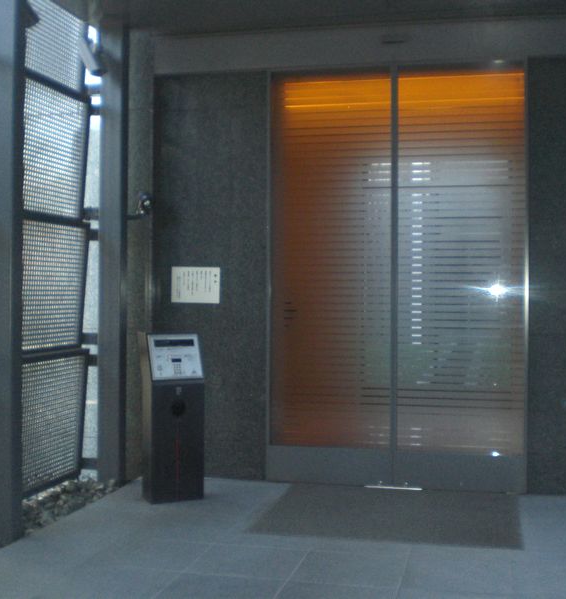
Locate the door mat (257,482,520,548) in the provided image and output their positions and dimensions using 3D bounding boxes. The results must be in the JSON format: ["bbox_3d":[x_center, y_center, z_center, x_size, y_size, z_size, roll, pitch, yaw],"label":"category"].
[{"bbox_3d":[0.755,1.461,6.039,1.705,0.015,1.395,0,1,13],"label":"door mat"}]

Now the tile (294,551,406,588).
[{"bbox_3d":[0.377,1.494,4.846,0.580,0.020,0.561,0,1,13],"label":"tile"}]

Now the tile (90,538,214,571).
[{"bbox_3d":[-0.761,1.486,5.103,0.580,0.020,0.561,0,1,13],"label":"tile"}]

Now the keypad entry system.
[{"bbox_3d":[-0.780,0.427,6.380,0.383,0.335,0.070,0,-19,-26],"label":"keypad entry system"}]

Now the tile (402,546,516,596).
[{"bbox_3d":[0.944,1.498,4.718,0.580,0.020,0.561,0,1,13],"label":"tile"}]

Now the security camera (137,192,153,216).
[{"bbox_3d":[-1.079,-0.740,6.830,0.120,0.175,0.140,0,1,-24],"label":"security camera"}]

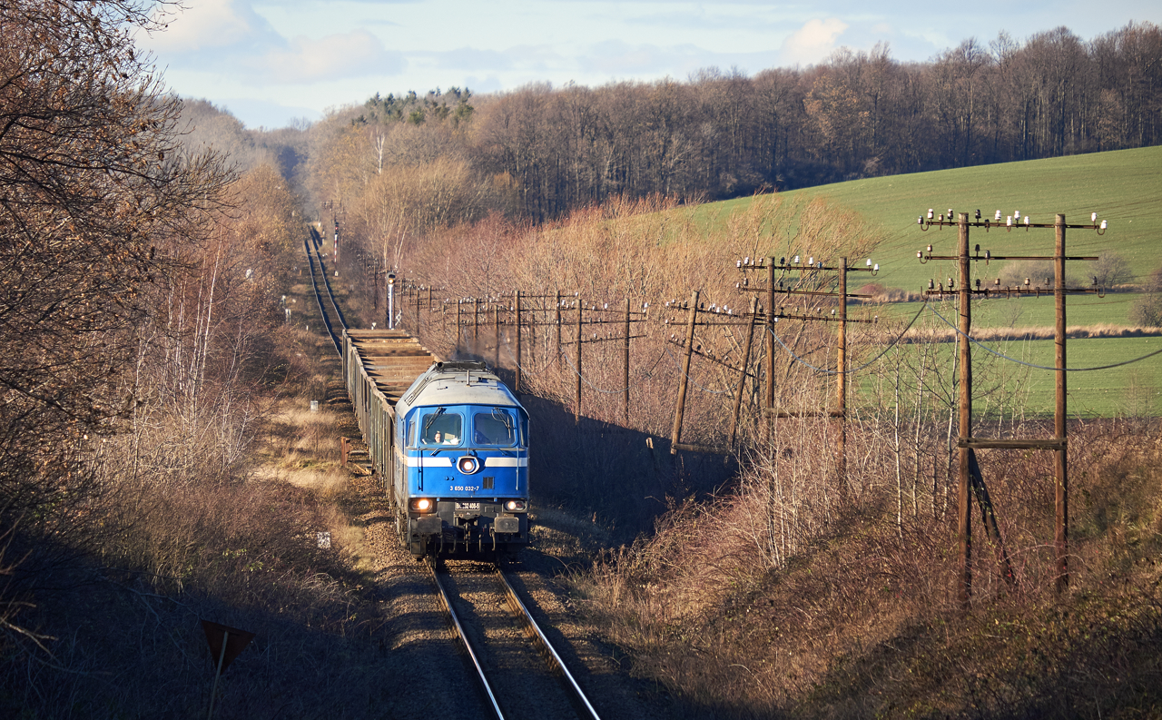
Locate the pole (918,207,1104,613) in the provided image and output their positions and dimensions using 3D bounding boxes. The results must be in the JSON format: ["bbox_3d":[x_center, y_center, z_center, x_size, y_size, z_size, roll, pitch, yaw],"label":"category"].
[{"bbox_3d":[6.474,0.737,145.500,2.830,6.050,0.400,0,1,-2],"label":"pole"}]

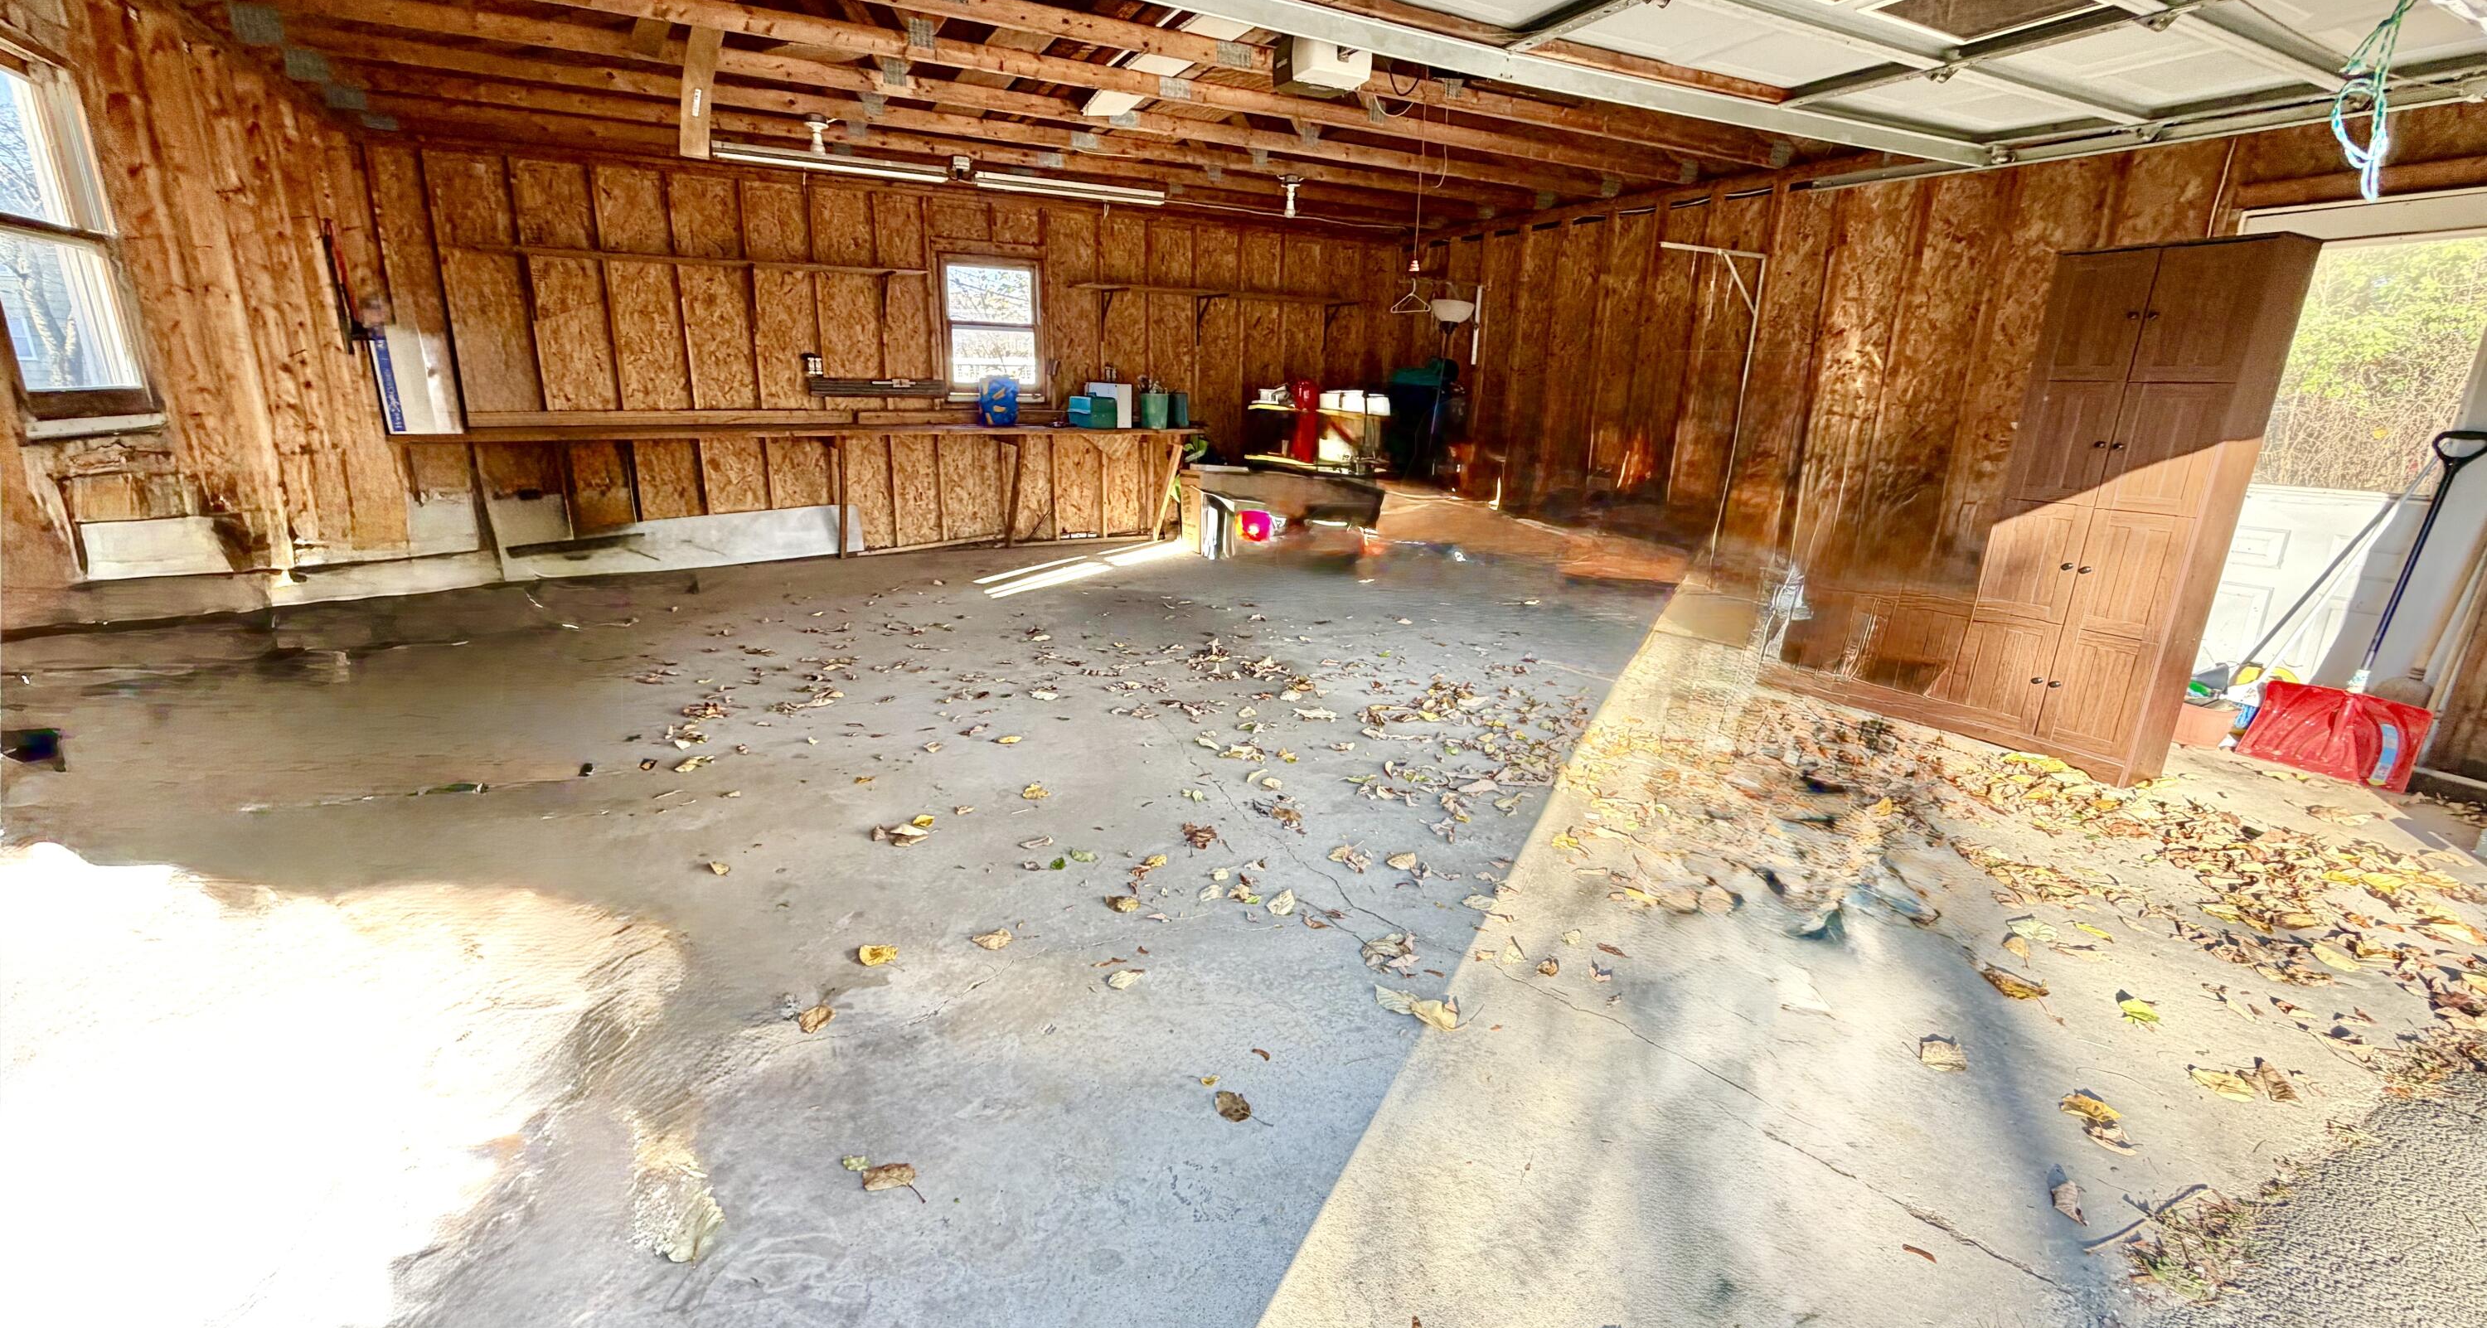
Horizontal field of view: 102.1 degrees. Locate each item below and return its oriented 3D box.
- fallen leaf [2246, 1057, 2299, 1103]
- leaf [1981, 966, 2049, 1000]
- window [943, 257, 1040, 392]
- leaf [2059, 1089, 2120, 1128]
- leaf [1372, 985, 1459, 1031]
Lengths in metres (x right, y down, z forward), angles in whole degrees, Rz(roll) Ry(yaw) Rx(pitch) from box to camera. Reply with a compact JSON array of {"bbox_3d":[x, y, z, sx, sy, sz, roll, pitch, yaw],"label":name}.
[{"bbox_3d":[2.127,0.875,2.087,0.095,0.045,0.070,13,20,34],"label":"fallen leaf"},{"bbox_3d":[1.846,0.771,2.422,0.065,0.035,0.125,-4,17,-19],"label":"leaf"},{"bbox_3d":[-1.873,-2.539,7.594,0.740,0.940,0.080,-8,19,-28],"label":"window"},{"bbox_3d":[1.695,0.889,2.020,0.100,0.033,0.060,9,18,25],"label":"leaf"},{"bbox_3d":[0.394,0.779,2.305,0.215,0.030,0.090,12,20,32],"label":"leaf"}]

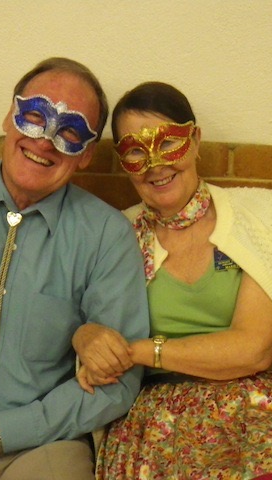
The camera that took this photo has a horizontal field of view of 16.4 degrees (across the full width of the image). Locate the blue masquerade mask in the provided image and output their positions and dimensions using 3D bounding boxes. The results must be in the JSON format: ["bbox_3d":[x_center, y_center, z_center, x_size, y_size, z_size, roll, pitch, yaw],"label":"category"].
[{"bbox_3d":[-0.134,-0.193,1.565,0.150,0.075,0.058,24,2,-7],"label":"blue masquerade mask"}]

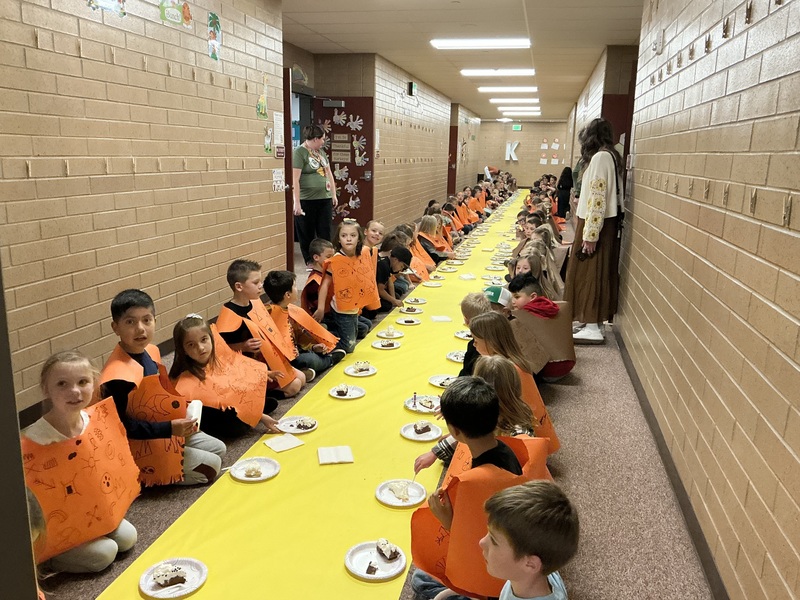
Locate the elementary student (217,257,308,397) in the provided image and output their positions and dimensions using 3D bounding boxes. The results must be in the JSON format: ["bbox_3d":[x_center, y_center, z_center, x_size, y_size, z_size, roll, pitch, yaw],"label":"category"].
[{"bbox_3d":[-0.824,0.156,3.811,0.540,0.770,0.430,8,14,26],"label":"elementary student"}]

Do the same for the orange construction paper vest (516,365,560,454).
[{"bbox_3d":[0.537,0.509,2.951,0.380,0.440,0.430,11,16,37],"label":"orange construction paper vest"}]

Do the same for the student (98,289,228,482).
[{"bbox_3d":[-1.067,0.361,2.778,0.520,0.820,0.420,10,15,32],"label":"student"}]

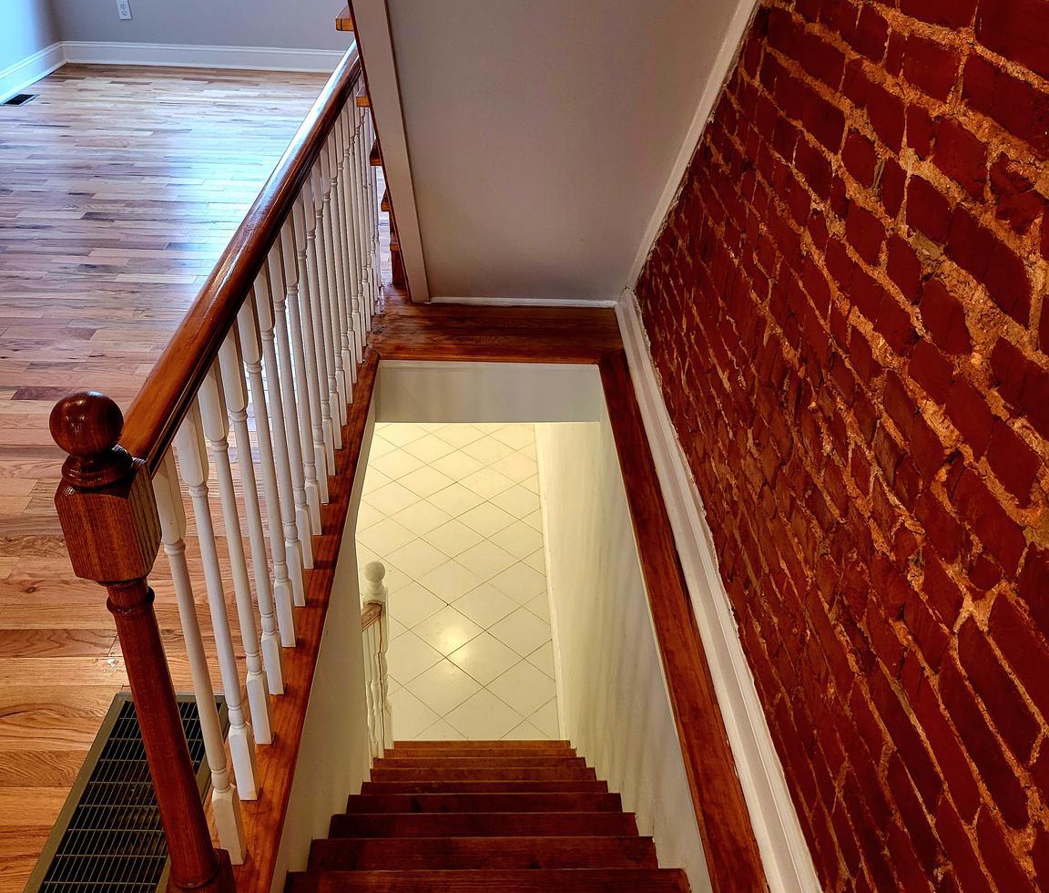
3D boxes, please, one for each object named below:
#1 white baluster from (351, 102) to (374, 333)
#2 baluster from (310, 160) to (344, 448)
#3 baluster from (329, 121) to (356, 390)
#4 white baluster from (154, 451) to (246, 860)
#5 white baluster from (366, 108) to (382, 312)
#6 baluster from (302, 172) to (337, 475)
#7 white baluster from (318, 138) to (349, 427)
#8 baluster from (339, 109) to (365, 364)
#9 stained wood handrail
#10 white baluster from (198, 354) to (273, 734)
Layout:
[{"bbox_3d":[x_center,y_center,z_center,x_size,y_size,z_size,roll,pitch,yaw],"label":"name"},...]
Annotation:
[{"bbox_3d":[-0.565,-0.798,3.337,0.031,0.860,0.031,1,32,-3],"label":"white baluster"},{"bbox_3d":[-0.534,-0.360,2.612,0.033,0.859,0.033,1,33,-2],"label":"baluster"},{"bbox_3d":[-0.552,-0.579,2.992,0.031,0.860,0.031,1,32,-3],"label":"baluster"},{"bbox_3d":[-0.498,0.370,1.497,0.031,0.860,0.031,1,32,-3],"label":"white baluster"},{"bbox_3d":[-0.565,-0.938,3.515,0.033,0.859,0.033,1,33,-2],"label":"white baluster"},{"bbox_3d":[-0.536,-0.287,2.532,0.031,0.860,0.031,1,32,-3],"label":"baluster"},{"bbox_3d":[-0.544,-0.433,2.762,0.031,0.860,0.031,1,32,-3],"label":"white baluster"},{"bbox_3d":[-0.549,-0.649,3.063,0.033,0.859,0.033,1,33,-2],"label":"baluster"},{"bbox_3d":[-0.521,-0.692,2.308,0.060,0.064,2.727,1,32,-3],"label":"stained wood handrail"},{"bbox_3d":[-0.507,0.224,1.727,0.031,0.860,0.031,1,32,-3],"label":"white baluster"}]

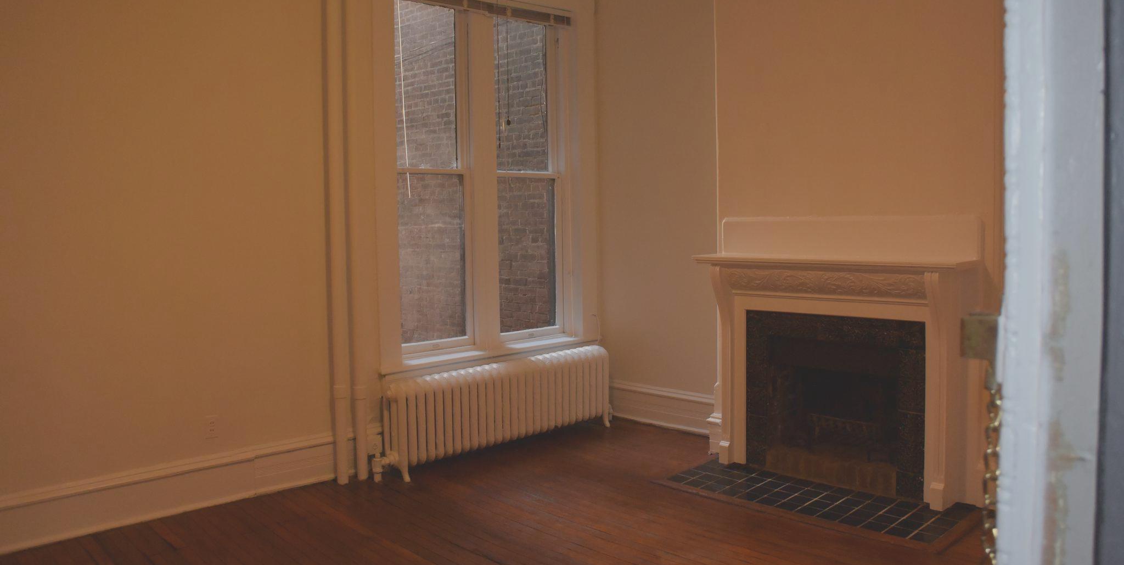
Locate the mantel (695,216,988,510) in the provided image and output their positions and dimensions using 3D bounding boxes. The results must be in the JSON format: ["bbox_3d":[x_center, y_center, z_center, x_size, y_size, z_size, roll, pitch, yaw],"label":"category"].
[{"bbox_3d":[1.431,0.375,4.572,1.485,1.450,0.310,3,6,44],"label":"mantel"}]

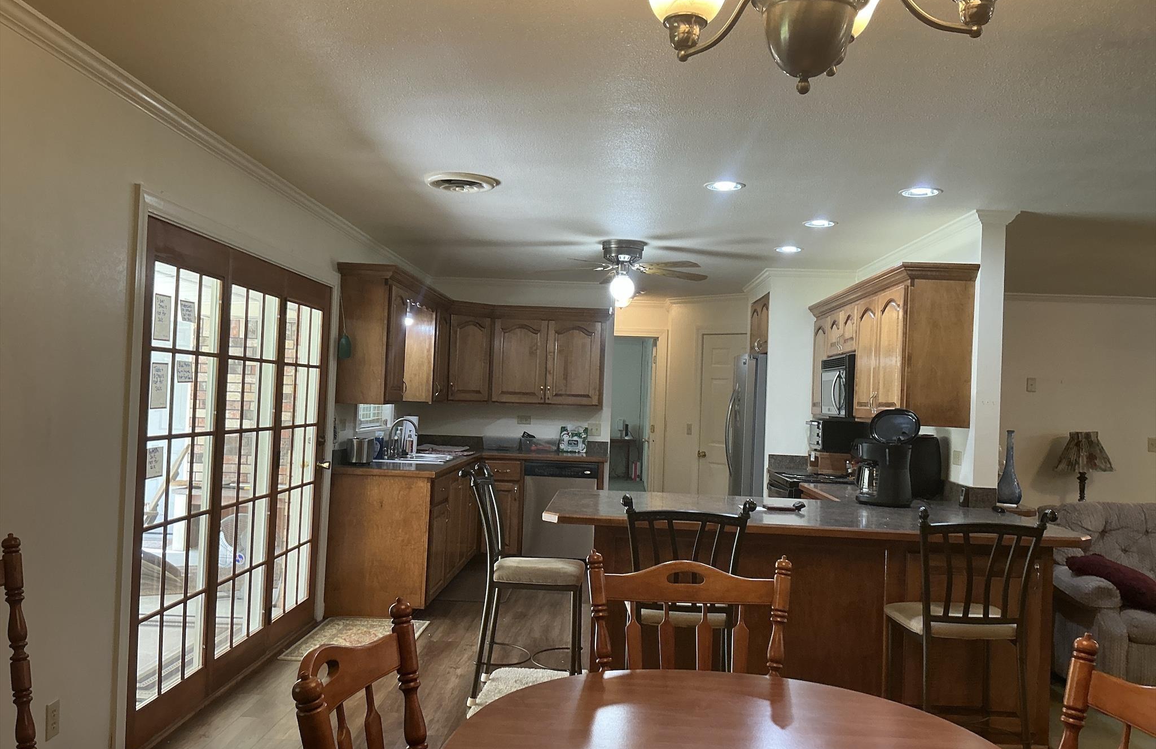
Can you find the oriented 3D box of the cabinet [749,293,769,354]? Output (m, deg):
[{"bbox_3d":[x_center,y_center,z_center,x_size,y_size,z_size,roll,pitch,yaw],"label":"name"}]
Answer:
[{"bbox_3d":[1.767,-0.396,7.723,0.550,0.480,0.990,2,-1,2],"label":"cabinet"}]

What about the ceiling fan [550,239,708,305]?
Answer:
[{"bbox_3d":[0.292,-0.664,6.141,1.220,0.400,1.220,2,-1,2],"label":"ceiling fan"}]

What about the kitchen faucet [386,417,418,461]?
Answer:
[{"bbox_3d":[-1.284,0.465,6.880,0.220,0.290,0.200,2,-1,2],"label":"kitchen faucet"}]

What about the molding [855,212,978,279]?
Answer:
[{"bbox_3d":[2.098,-0.766,5.912,0.060,0.075,2.300,2,-1,2],"label":"molding"}]

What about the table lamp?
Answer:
[{"bbox_3d":[3.831,0.792,7.088,0.460,0.700,0.460,2,-1,2],"label":"table lamp"}]

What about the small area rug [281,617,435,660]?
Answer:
[{"bbox_3d":[-1.227,1.489,5.281,0.615,0.012,0.915,2,-1,2],"label":"small area rug"}]

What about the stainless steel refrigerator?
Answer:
[{"bbox_3d":[1.666,0.765,7.749,0.840,1.780,0.900,2,-1,2],"label":"stainless steel refrigerator"}]

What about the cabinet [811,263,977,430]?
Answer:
[{"bbox_3d":[1.899,-0.117,5.972,0.390,0.850,2.340,2,-1,2],"label":"cabinet"}]

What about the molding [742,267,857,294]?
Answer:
[{"bbox_3d":[1.831,-0.738,7.841,0.710,0.085,1.470,2,-1,2],"label":"molding"}]

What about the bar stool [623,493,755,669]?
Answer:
[{"bbox_3d":[0.396,0.982,3.655,0.480,1.060,0.570,2,-1,2],"label":"bar stool"}]

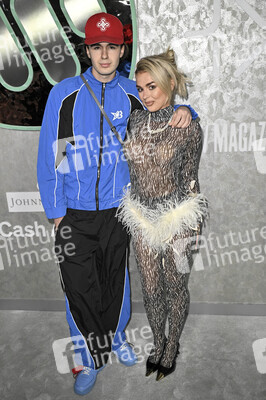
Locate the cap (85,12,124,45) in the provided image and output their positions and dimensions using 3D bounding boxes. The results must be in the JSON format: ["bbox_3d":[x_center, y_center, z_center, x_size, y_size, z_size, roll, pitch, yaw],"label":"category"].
[{"bbox_3d":[-0.128,-0.777,1.776,0.177,0.145,0.258,-2,18,-2],"label":"cap"}]

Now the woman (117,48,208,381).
[{"bbox_3d":[0.156,0.134,2.012,0.460,1.720,0.400,3,17,19],"label":"woman"}]

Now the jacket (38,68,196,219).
[{"bbox_3d":[-0.067,-0.272,1.939,0.770,0.740,0.380,-3,16,0],"label":"jacket"}]

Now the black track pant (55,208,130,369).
[{"bbox_3d":[-0.195,0.452,2.140,0.380,1.020,0.400,-2,16,2],"label":"black track pant"}]

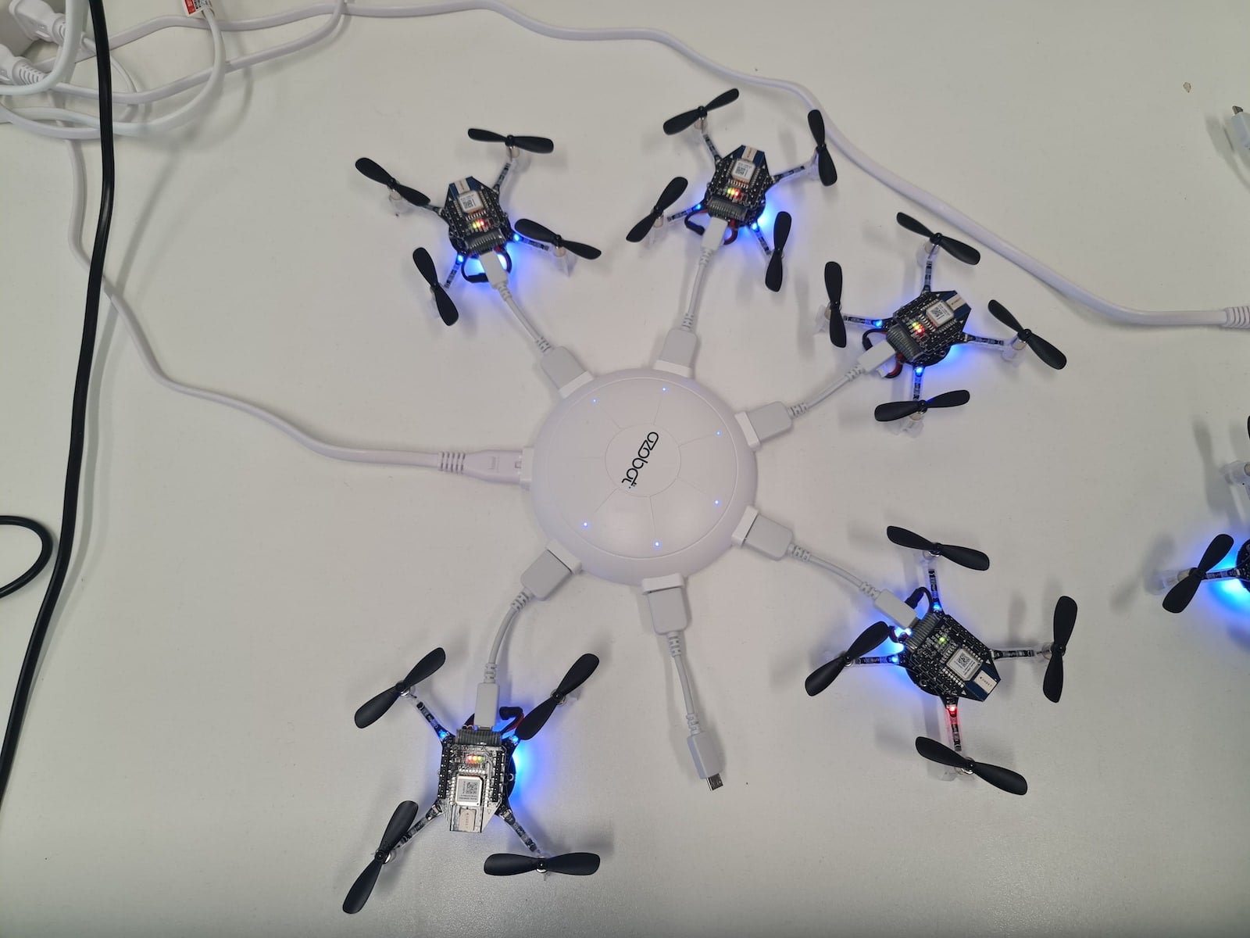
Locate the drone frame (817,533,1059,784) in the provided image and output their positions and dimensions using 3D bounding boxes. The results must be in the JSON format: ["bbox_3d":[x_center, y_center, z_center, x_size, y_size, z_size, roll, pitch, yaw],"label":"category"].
[{"bbox_3d":[0.140,0.083,0.397,0.104,0.030,0.104,41,76,12],"label":"drone frame"}]

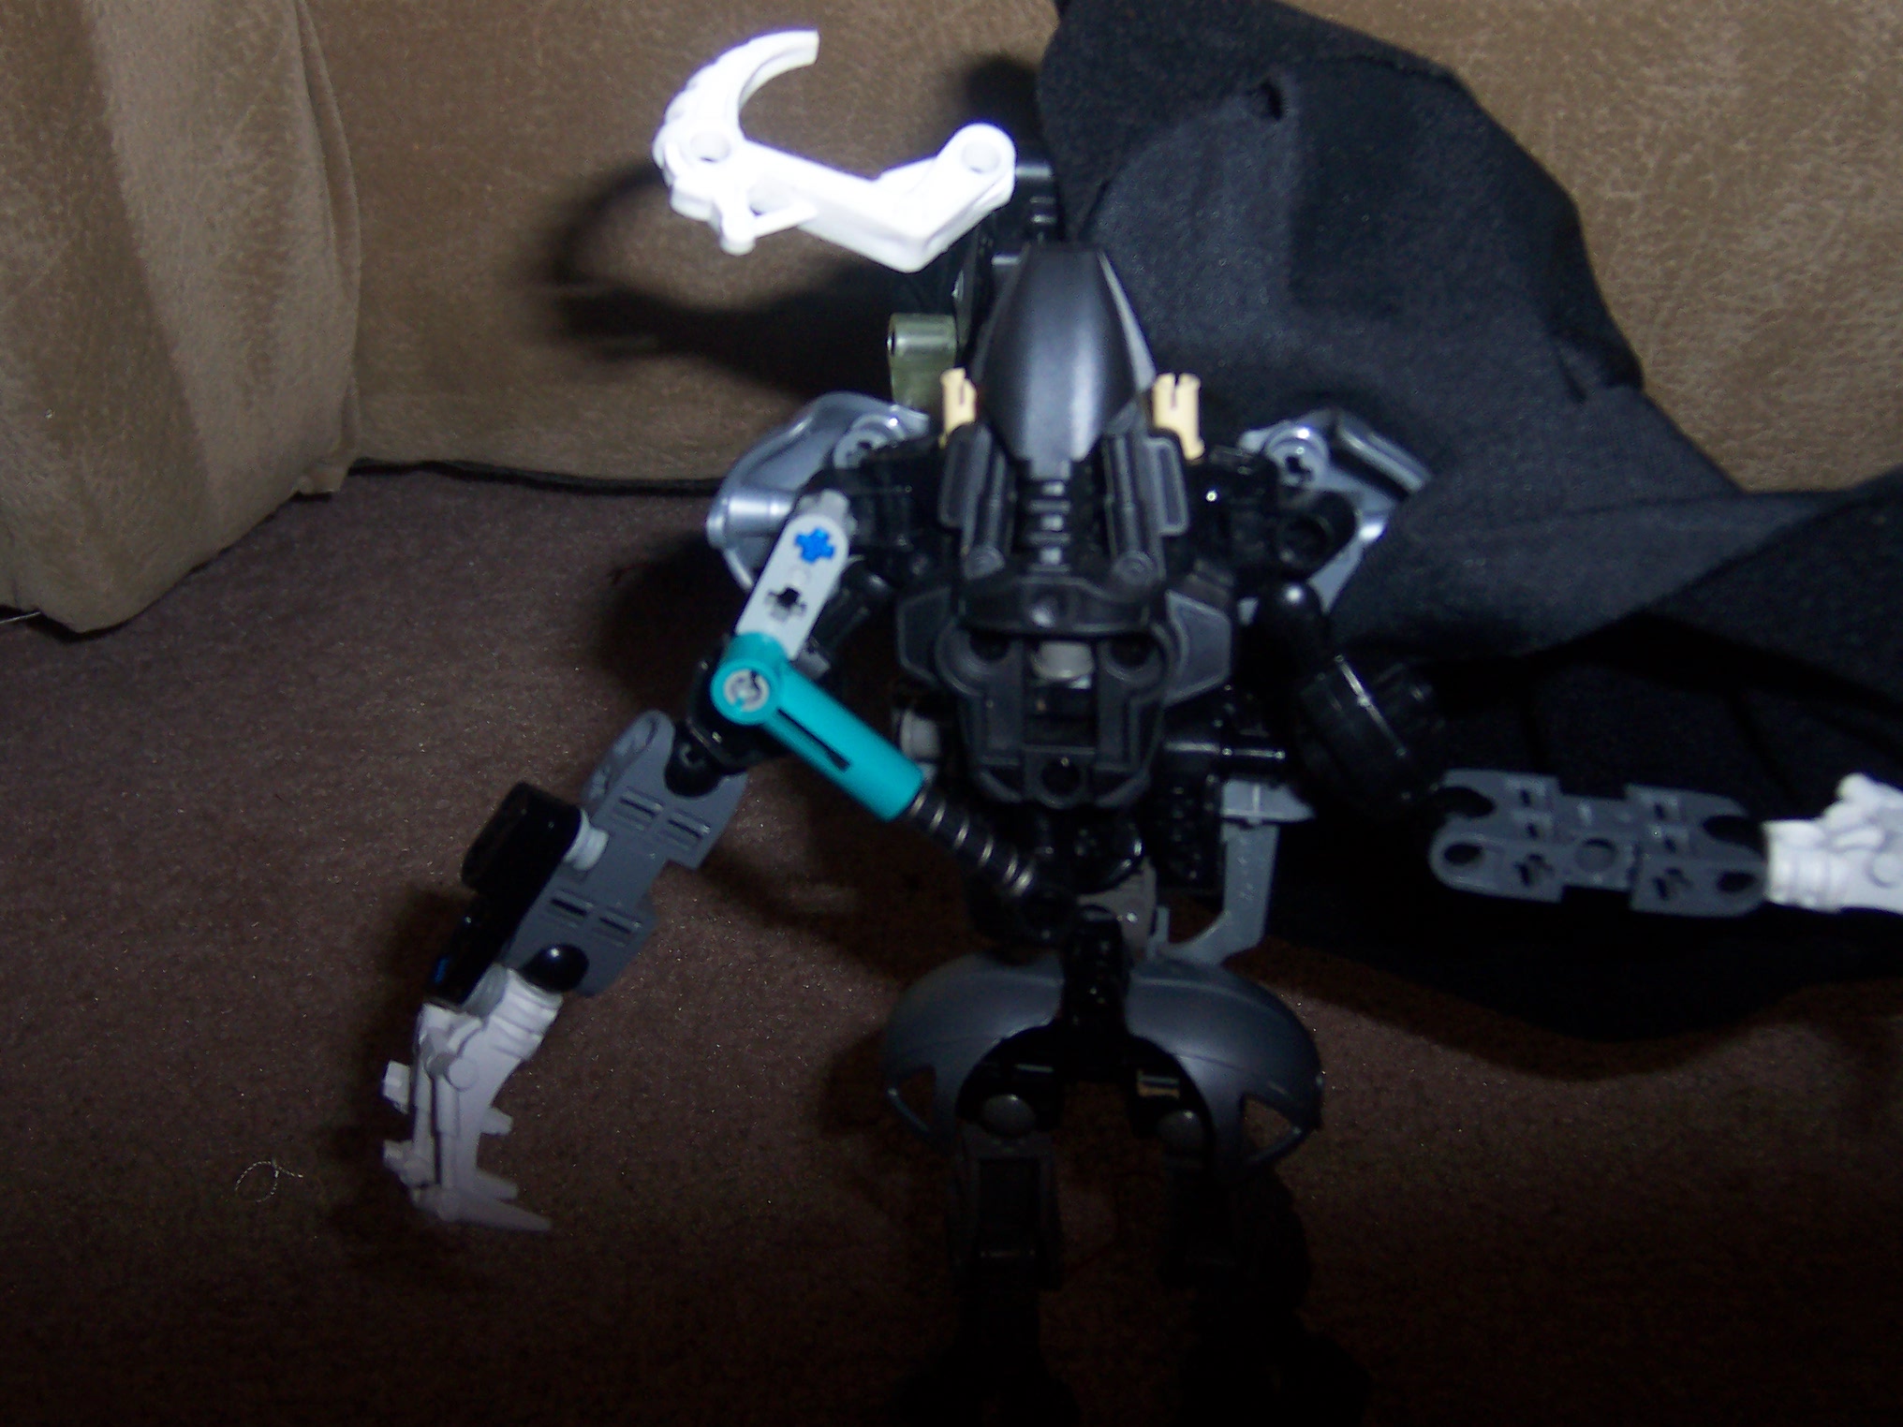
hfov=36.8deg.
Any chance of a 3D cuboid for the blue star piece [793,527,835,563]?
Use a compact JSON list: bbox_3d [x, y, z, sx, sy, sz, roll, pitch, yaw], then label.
[{"bbox_3d":[-0.016,-0.020,0.334,0.005,0.005,0.004,18,26,0],"label":"blue star piece"}]

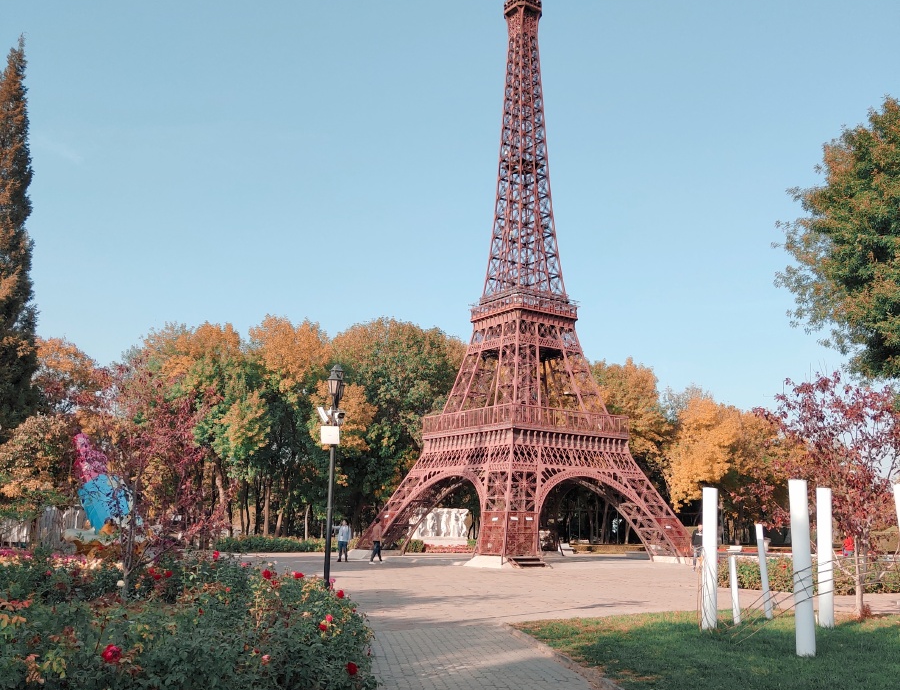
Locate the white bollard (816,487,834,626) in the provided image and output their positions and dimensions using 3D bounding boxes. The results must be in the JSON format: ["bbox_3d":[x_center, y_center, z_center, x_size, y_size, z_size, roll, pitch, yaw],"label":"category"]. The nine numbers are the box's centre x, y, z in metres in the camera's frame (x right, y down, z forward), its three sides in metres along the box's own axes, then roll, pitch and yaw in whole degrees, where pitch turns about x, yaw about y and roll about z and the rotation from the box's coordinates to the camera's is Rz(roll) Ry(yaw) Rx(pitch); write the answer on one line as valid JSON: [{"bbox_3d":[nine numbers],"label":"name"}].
[{"bbox_3d":[5.127,2.906,13.723,0.200,1.877,0.200,-3,-11,20],"label":"white bollard"}]

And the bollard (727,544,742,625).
[{"bbox_3d":[4.075,3.517,14.387,0.105,0.947,0.105,-2,-11,15],"label":"bollard"}]

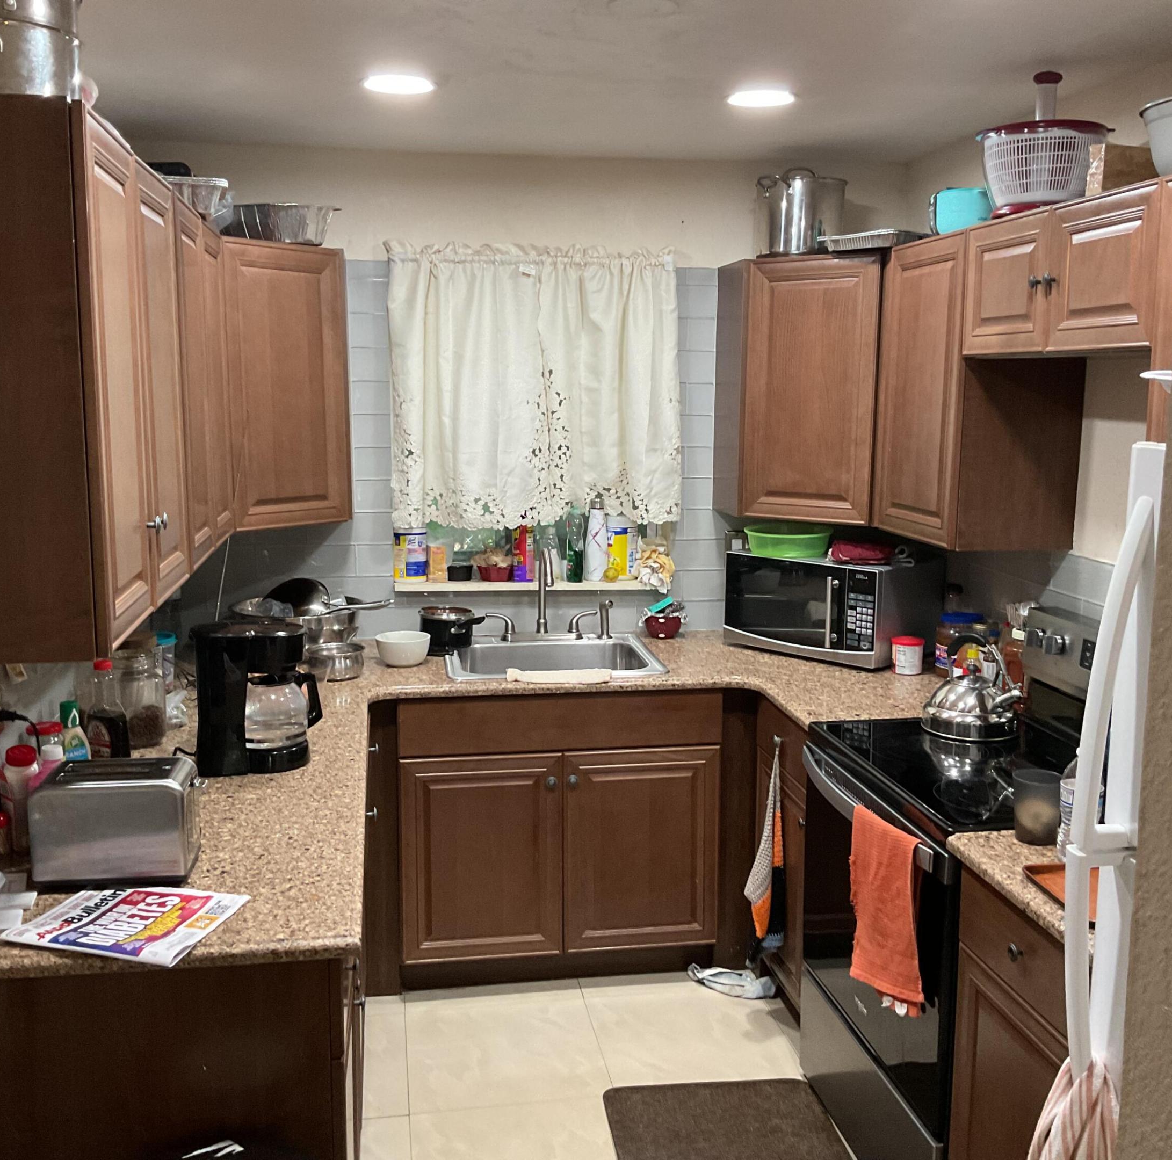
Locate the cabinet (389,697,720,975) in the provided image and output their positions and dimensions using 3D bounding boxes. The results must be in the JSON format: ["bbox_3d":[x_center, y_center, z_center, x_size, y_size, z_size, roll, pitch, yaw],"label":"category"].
[{"bbox_3d":[-0.110,0.642,3.893,0.898,0.752,0.590,-1,9,-9],"label":"cabinet"}]

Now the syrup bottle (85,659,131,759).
[{"bbox_3d":[-0.980,0.286,2.641,0.088,0.242,0.068,2,9,8],"label":"syrup bottle"}]

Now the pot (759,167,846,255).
[{"bbox_3d":[0.649,-1.097,3.953,0.270,0.265,0.330,8,12,41],"label":"pot"}]

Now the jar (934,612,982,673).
[{"bbox_3d":[1.038,0.186,3.616,0.125,0.178,0.125,0,9,0],"label":"jar"}]

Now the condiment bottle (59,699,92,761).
[{"bbox_3d":[-1.004,0.341,2.555,0.070,0.200,0.050,-5,10,-32],"label":"condiment bottle"}]

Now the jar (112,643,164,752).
[{"bbox_3d":[-1.030,0.247,2.977,0.115,0.260,0.115,-3,9,-19],"label":"jar"}]

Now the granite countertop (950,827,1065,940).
[{"bbox_3d":[1.028,0.529,2.145,0.650,0.035,0.600,-1,9,-9],"label":"granite countertop"}]

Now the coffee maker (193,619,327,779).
[{"bbox_3d":[-0.691,0.243,2.750,0.264,0.296,0.178,0,9,-5],"label":"coffee maker"}]

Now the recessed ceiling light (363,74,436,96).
[{"bbox_3d":[-0.441,-1.161,3.059,0.175,0.025,0.175,-1,9,-9],"label":"recessed ceiling light"}]

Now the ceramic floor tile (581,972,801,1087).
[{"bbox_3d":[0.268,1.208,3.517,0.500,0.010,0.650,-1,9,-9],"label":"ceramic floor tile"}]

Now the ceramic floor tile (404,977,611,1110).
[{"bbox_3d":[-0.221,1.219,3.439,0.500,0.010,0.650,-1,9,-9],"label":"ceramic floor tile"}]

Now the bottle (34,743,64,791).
[{"bbox_3d":[-0.932,0.375,2.289,0.072,0.170,0.065,-1,9,-9],"label":"bottle"}]

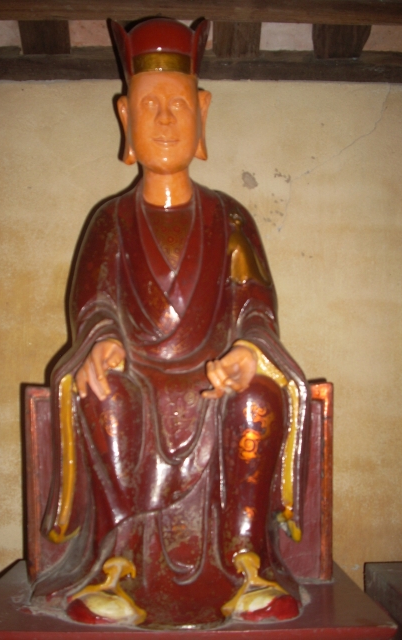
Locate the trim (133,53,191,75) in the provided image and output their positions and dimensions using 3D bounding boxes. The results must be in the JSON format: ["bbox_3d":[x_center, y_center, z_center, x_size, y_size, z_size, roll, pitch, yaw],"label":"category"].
[{"bbox_3d":[-0.094,-0.626,1.670,0.142,0.050,0.050,0,4,-3],"label":"trim"}]

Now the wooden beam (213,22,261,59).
[{"bbox_3d":[0.122,-0.932,2.280,0.160,0.115,0.080,0,-8,0],"label":"wooden beam"}]

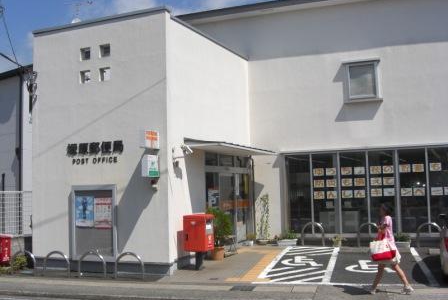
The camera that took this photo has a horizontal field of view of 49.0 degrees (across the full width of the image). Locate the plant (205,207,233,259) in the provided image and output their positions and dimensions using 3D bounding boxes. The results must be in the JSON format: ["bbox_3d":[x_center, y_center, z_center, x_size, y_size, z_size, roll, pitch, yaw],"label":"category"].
[{"bbox_3d":[-0.062,2.193,12.953,0.670,1.377,0.670,-3,-4,23],"label":"plant"}]

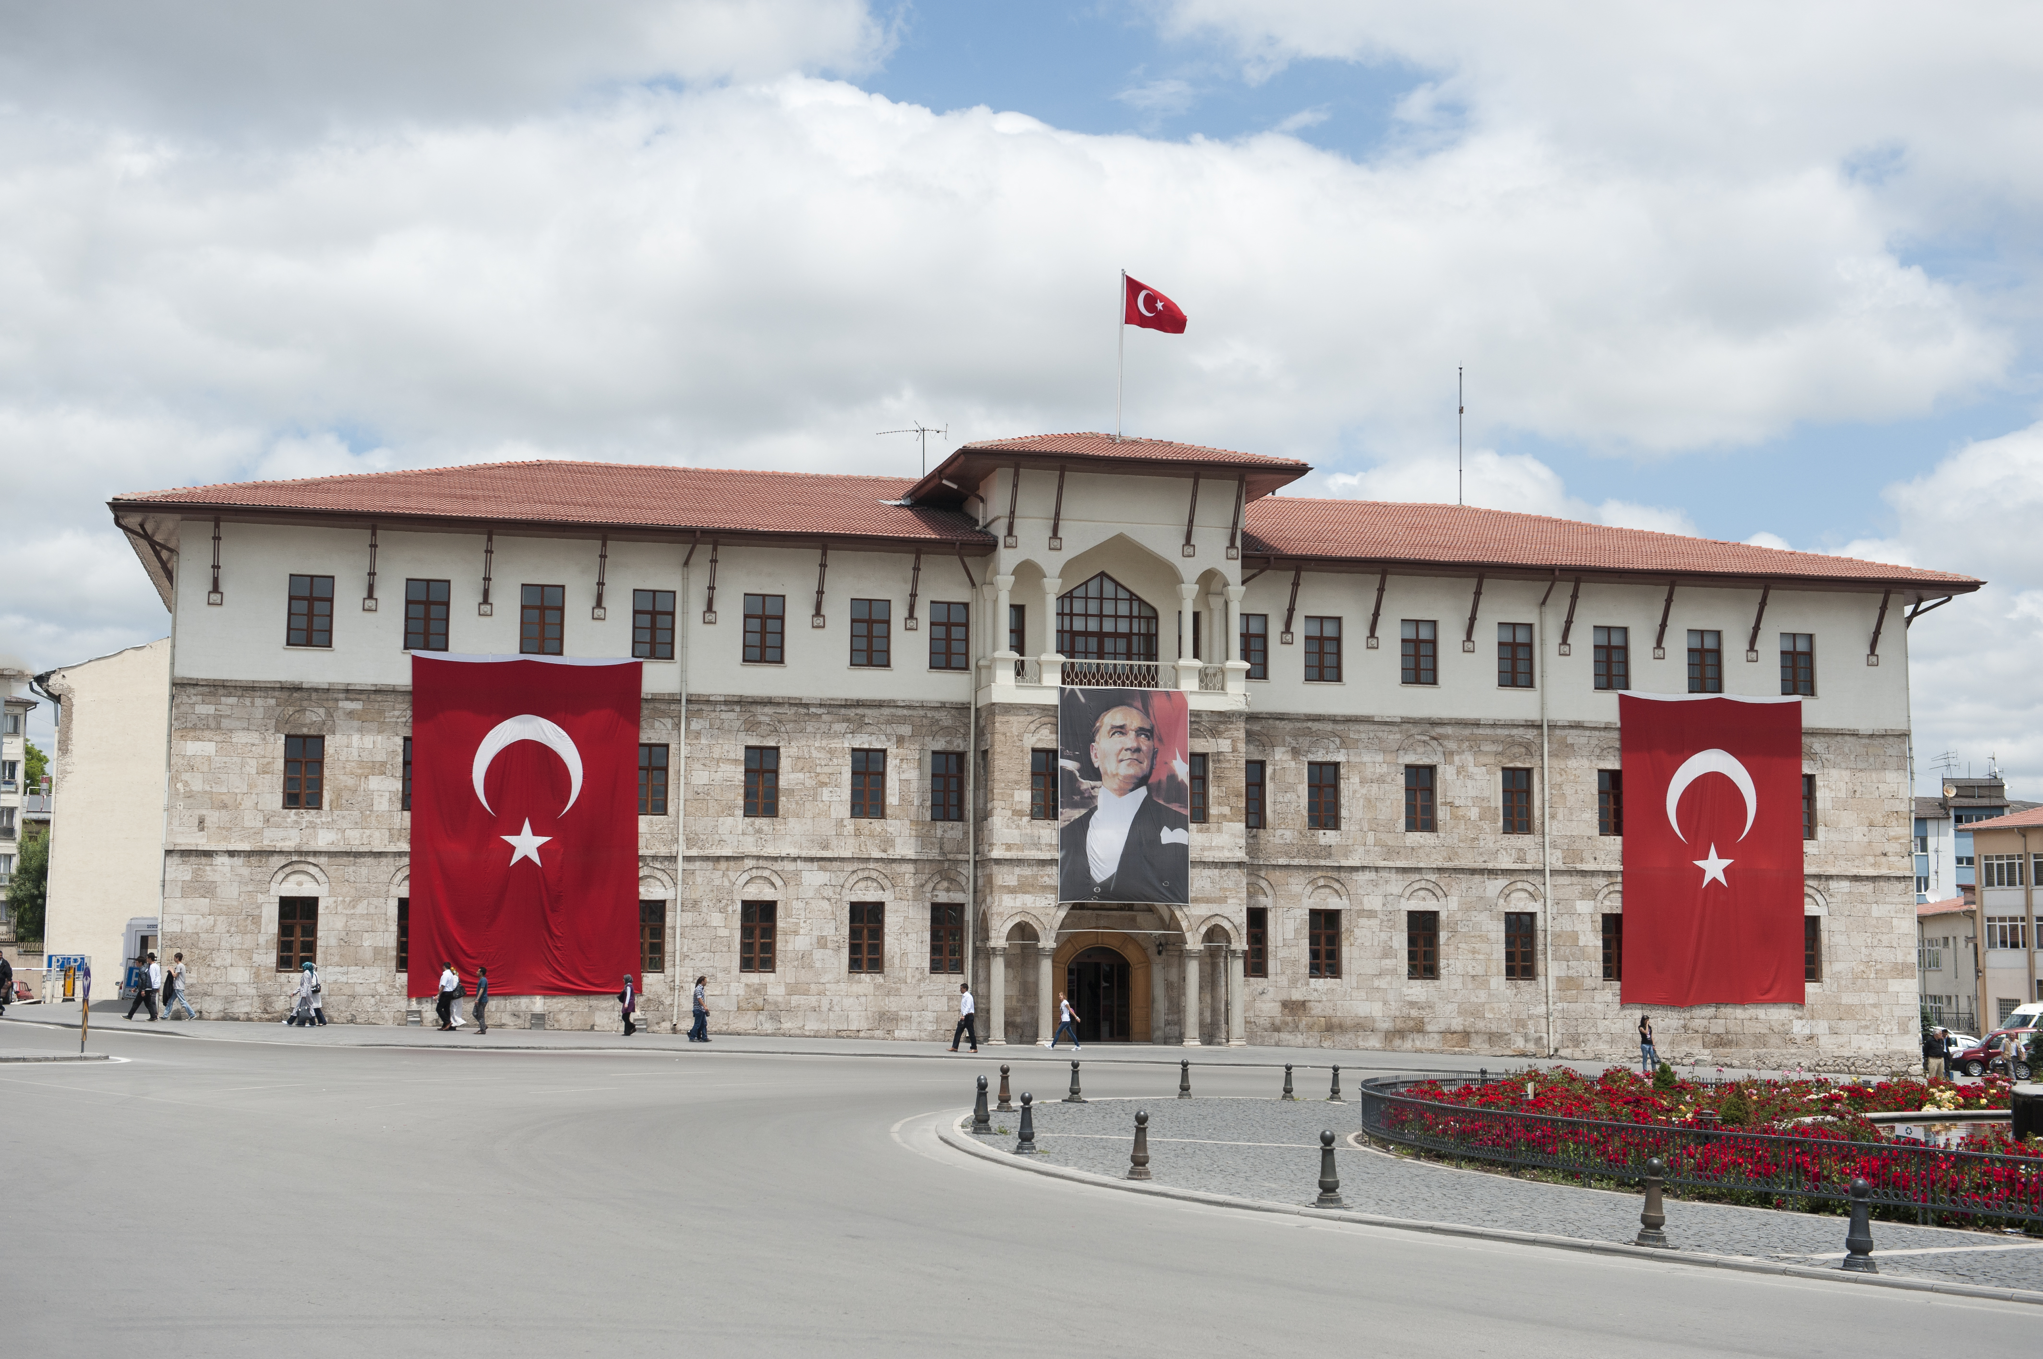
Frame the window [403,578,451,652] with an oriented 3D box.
[{"bbox_3d":[-16.009,-1.735,73.435,1.159,1.910,0.180,2,-6,-13],"label":"window"}]

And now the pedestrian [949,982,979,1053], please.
[{"bbox_3d":[-1.479,8.672,69.675,0.750,1.791,0.500,2,-7,-13],"label":"pedestrian"}]

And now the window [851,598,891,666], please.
[{"bbox_3d":[-4.209,-1.288,76.138,1.111,1.875,0.180,2,-6,-13],"label":"window"}]

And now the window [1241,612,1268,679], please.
[{"bbox_3d":[6.577,-0.942,78.615,1.120,1.891,0.180,2,-6,-13],"label":"window"}]

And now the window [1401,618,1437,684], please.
[{"bbox_3d":[11.572,-0.769,79.048,1.135,1.888,0.150,2,-7,-13],"label":"window"}]

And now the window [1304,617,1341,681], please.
[{"bbox_3d":[8.705,-0.861,78.383,1.135,1.888,0.150,2,-7,-13],"label":"window"}]

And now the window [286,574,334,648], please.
[{"bbox_3d":[-18.986,-1.824,72.751,1.163,1.888,0.180,2,-6,-13],"label":"window"}]

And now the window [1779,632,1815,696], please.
[{"bbox_3d":[23.334,-0.431,81.779,1.135,1.888,0.150,2,-7,-13],"label":"window"}]

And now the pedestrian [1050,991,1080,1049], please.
[{"bbox_3d":[1.120,8.947,71.300,0.850,1.512,0.500,2,-6,-13],"label":"pedestrian"}]

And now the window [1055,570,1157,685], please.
[{"bbox_3d":[2.325,-1.337,77.698,3.261,3.476,0.200,2,-6,-13],"label":"window"}]

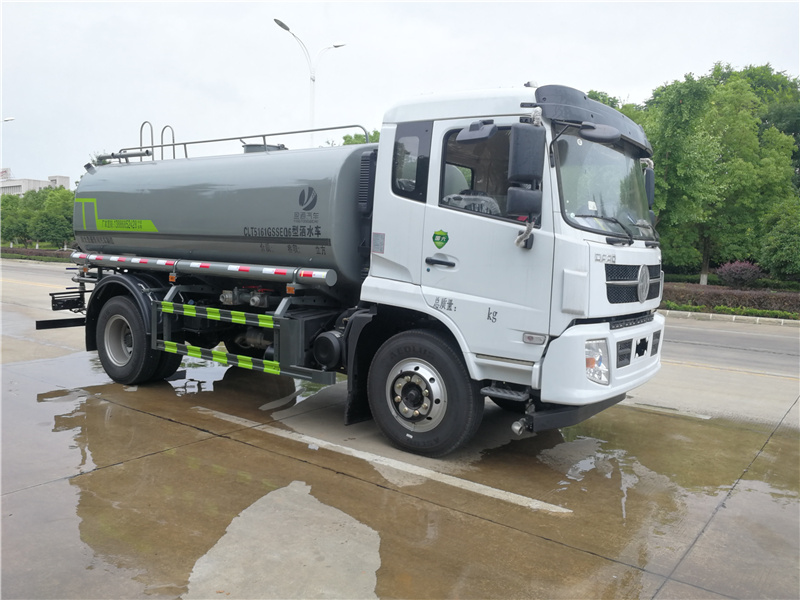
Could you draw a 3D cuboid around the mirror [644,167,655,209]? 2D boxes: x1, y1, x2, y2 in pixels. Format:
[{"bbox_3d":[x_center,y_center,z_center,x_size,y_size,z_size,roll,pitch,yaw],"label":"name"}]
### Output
[{"bbox_3d":[2.485,-1.099,6.203,0.095,0.400,0.210,5,5,25],"label":"mirror"}]

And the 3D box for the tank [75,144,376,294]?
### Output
[{"bbox_3d":[-1.624,-0.922,7.438,4.570,1.460,2.220,6,5,35],"label":"tank"}]

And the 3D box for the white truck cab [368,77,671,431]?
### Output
[{"bbox_3d":[1.199,-0.408,5.464,1.940,2.440,2.400,6,5,35],"label":"white truck cab"}]

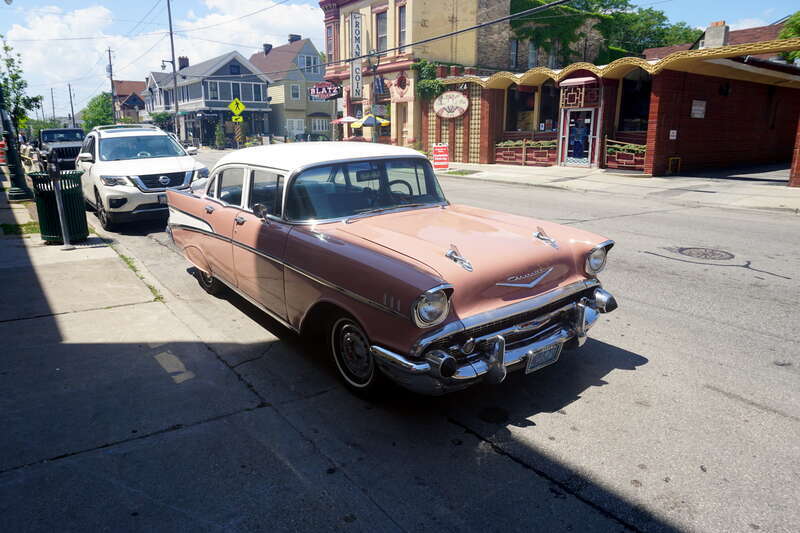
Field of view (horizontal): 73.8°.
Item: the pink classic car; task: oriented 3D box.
[{"bbox_3d":[-0.673,-0.350,5.073,1.880,1.540,5.080,-11,18,-36],"label":"pink classic car"}]

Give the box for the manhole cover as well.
[{"bbox_3d":[4.139,-0.156,7.217,0.760,0.040,0.760,-11,18,-35],"label":"manhole cover"}]

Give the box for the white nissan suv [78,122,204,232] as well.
[{"bbox_3d":[-5.465,-1.973,11.013,1.960,1.780,5.000,-11,18,-35],"label":"white nissan suv"}]

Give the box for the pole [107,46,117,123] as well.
[{"bbox_3d":[-35.835,-21.371,66.094,0.700,11.000,0.450,-11,18,-35],"label":"pole"}]

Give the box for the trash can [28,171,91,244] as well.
[{"bbox_3d":[-4.795,-0.840,7.536,0.680,0.960,0.680,-11,18,-35],"label":"trash can"}]

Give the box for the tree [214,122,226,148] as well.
[{"bbox_3d":[-14.804,-11.145,44.372,0.950,2.200,0.950,-11,18,-35],"label":"tree"}]

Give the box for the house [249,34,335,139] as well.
[{"bbox_3d":[-13.570,-20.255,62.627,6.600,10.700,13.500,-11,18,-35],"label":"house"}]

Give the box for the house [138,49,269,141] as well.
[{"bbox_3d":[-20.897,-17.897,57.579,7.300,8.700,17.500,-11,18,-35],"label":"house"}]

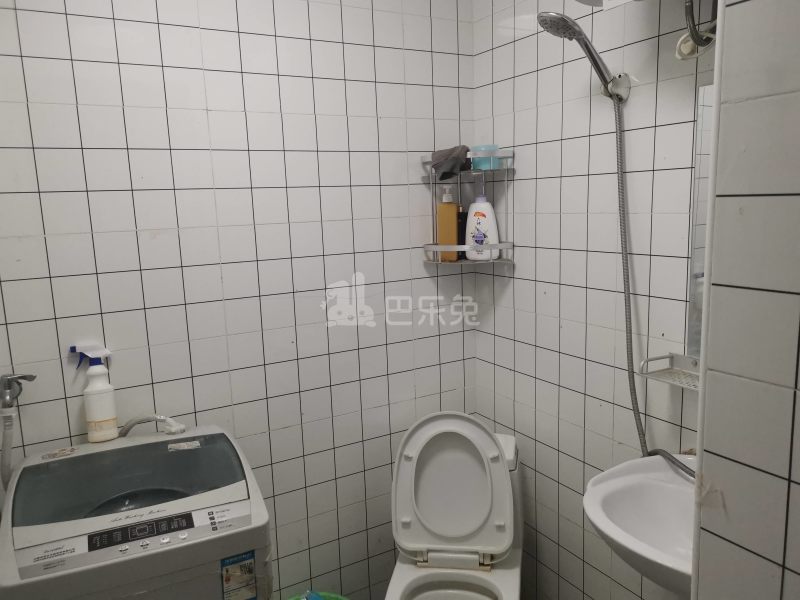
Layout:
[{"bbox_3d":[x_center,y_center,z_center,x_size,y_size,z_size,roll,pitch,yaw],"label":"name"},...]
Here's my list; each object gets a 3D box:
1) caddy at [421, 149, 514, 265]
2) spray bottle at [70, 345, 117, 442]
[{"bbox_3d":[0.225,-0.292,1.988,0.285,0.342,0.198,0,10,15],"label":"caddy"},{"bbox_3d":[-0.738,0.224,1.519,0.093,0.250,0.070,-7,11,-29],"label":"spray bottle"}]

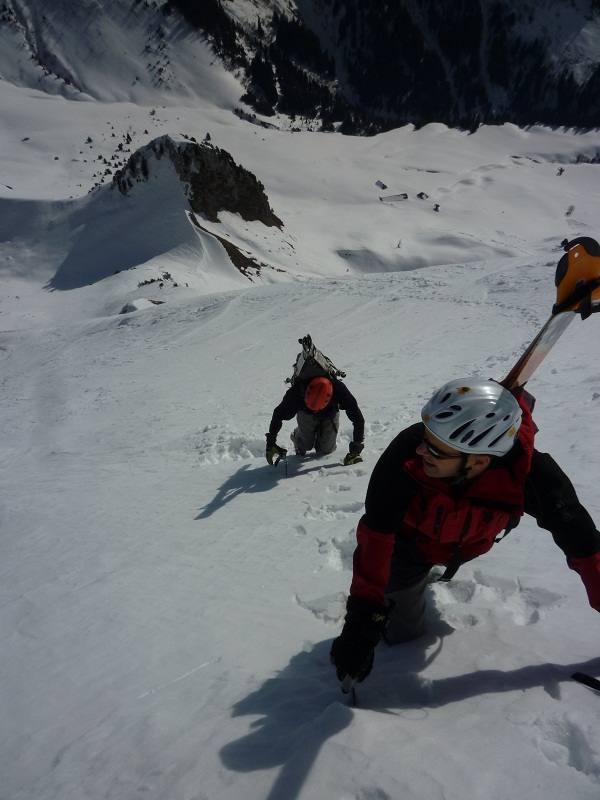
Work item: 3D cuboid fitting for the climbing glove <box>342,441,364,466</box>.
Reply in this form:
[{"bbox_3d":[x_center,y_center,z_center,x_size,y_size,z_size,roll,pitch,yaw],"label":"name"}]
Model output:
[{"bbox_3d":[0.431,0.431,5.400,0.150,0.210,0.150,10,21,9],"label":"climbing glove"}]

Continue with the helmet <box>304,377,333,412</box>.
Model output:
[{"bbox_3d":[0.143,-0.054,5.200,0.210,0.170,0.275,12,78,3],"label":"helmet"}]

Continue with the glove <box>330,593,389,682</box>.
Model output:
[{"bbox_3d":[0.164,0.658,1.850,0.135,0.260,0.125,14,9,1],"label":"glove"}]

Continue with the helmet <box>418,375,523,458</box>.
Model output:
[{"bbox_3d":[0.479,0.037,1.850,0.285,0.180,0.225,7,28,-20],"label":"helmet"}]

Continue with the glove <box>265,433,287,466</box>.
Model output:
[{"bbox_3d":[-0.197,0.399,5.400,0.155,0.250,0.140,-10,18,-3],"label":"glove"}]

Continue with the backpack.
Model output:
[{"bbox_3d":[0.127,-0.250,5.500,0.420,0.580,0.320,0,50,0],"label":"backpack"}]

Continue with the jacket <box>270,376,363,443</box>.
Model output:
[{"bbox_3d":[0.132,0.052,5.360,0.720,0.600,0.450,0,50,0],"label":"jacket"}]

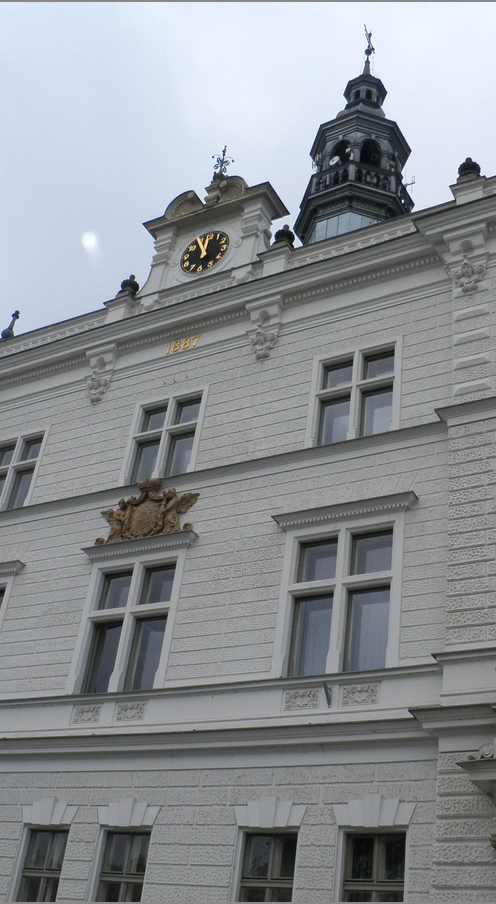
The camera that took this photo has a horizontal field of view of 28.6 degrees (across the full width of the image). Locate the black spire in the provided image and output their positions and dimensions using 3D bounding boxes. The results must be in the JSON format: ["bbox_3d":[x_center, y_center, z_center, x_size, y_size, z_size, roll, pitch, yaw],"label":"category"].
[{"bbox_3d":[4.180,-11.620,36.169,3.915,11.880,3.915,-12,-37,29],"label":"black spire"}]

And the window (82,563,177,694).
[{"bbox_3d":[-2.240,3.272,18.289,1.862,2.607,0.199,-12,-38,28],"label":"window"}]

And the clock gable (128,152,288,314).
[{"bbox_3d":[-0.951,-5.341,24.363,3.847,4.995,1.148,-12,-37,29],"label":"clock gable"}]

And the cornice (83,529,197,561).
[{"bbox_3d":[-2.190,1.932,19.244,2.700,0.270,0.297,-12,-37,29],"label":"cornice"}]

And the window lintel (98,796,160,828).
[{"bbox_3d":[-1.986,5.974,16.173,1.343,0.466,0.135,-12,-38,28],"label":"window lintel"}]

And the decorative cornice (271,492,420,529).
[{"bbox_3d":[1.637,1.051,16.929,2.700,0.279,0.253,-12,-38,28],"label":"decorative cornice"}]

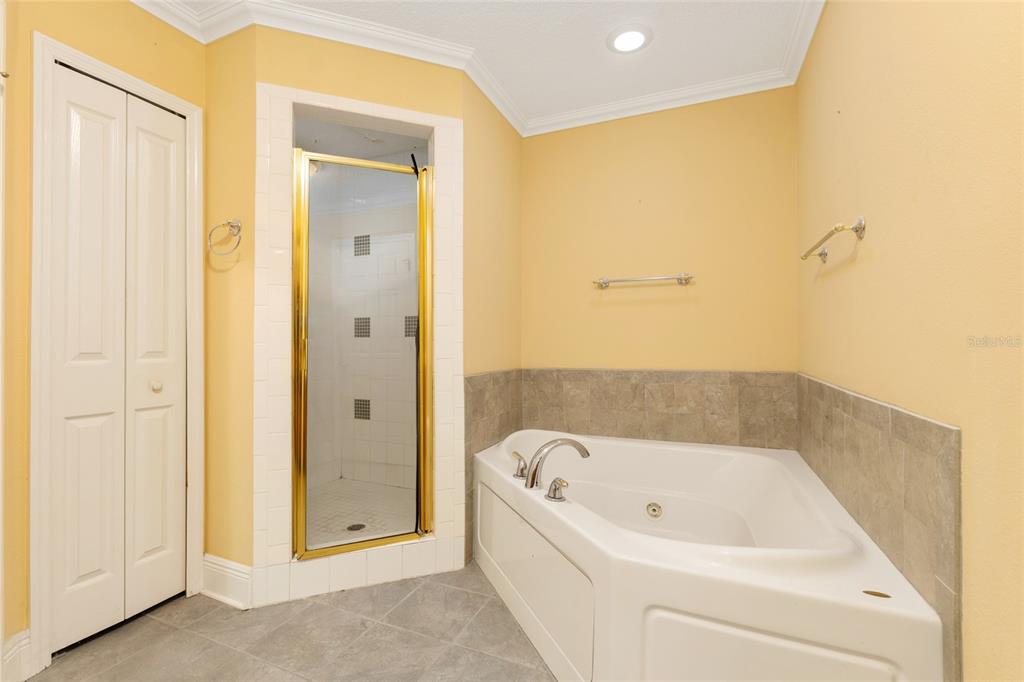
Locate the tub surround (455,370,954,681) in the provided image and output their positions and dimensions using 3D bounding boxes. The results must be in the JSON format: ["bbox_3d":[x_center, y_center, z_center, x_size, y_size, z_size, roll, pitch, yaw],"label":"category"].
[{"bbox_3d":[0.465,0.620,1.755,1.520,0.915,1.500,0,0,22],"label":"tub surround"}]

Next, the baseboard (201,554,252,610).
[{"bbox_3d":[-1.195,0.997,1.776,0.305,0.166,0.025,0,0,22],"label":"baseboard"}]

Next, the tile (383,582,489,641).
[{"bbox_3d":[-0.300,1.086,1.727,0.325,0.012,0.320,0,0,22],"label":"tile"}]

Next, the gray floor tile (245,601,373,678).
[{"bbox_3d":[-0.719,1.086,1.560,0.325,0.012,0.320,0,0,22],"label":"gray floor tile"}]

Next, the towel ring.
[{"bbox_3d":[-1.166,-0.420,1.735,0.172,0.152,0.075,0,0,22],"label":"towel ring"}]

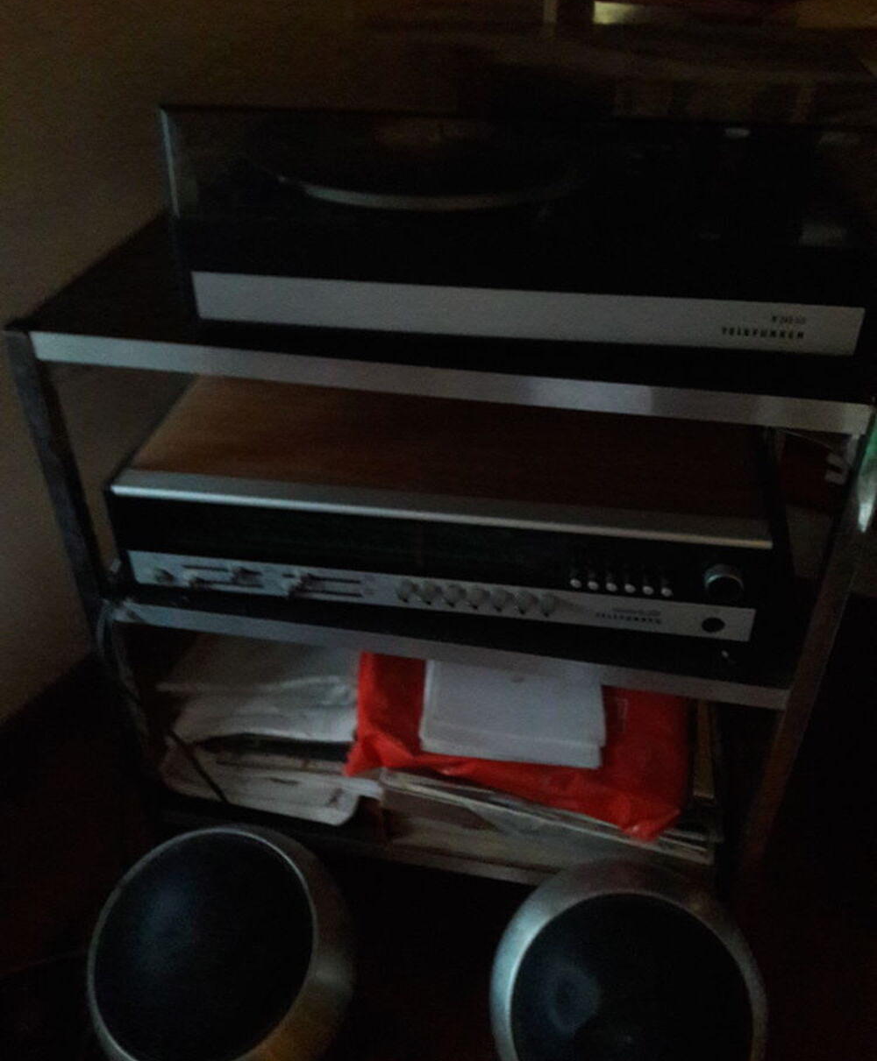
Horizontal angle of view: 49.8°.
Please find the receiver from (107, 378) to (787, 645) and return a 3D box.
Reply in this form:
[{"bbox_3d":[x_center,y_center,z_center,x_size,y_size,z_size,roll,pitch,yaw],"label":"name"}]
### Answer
[{"bbox_3d":[0.014,-0.045,0.862,0.527,0.110,0.274,5,37,7],"label":"receiver"}]

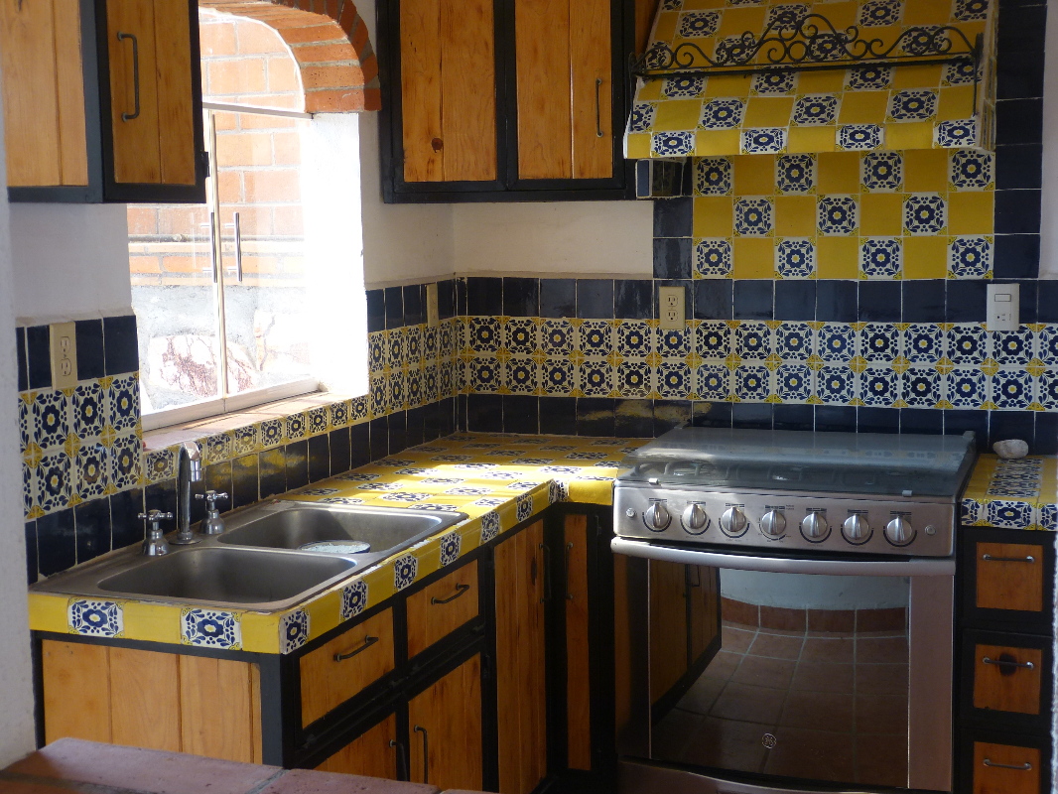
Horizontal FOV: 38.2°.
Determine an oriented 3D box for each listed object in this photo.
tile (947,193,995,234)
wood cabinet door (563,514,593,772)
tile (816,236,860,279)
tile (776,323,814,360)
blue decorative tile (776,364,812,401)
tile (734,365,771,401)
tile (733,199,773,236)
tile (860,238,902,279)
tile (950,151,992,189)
[{"bbox_3d":[1.095,-0.453,3.784,0.106,0.106,0.010,2,7,20],"label":"tile"},{"bbox_3d":[0.117,0.571,3.559,0.054,0.605,0.020,2,6,21],"label":"wood cabinet door"},{"bbox_3d":[0.780,-0.348,3.851,0.105,0.105,0.008,2,7,21],"label":"tile"},{"bbox_3d":[0.694,-0.144,3.986,0.106,0.106,0.010,2,6,21],"label":"tile"},{"bbox_3d":[0.692,-0.038,3.986,0.104,0.104,0.010,2,7,20],"label":"blue decorative tile"},{"bbox_3d":[0.590,-0.037,4.024,0.104,0.104,0.010,2,7,20],"label":"tile"},{"bbox_3d":[0.590,-0.471,3.990,0.106,0.106,0.010,2,6,21],"label":"tile"},{"bbox_3d":[0.895,-0.353,3.886,0.106,0.106,0.010,2,6,21],"label":"tile"},{"bbox_3d":[1.097,-0.564,3.785,0.106,0.106,0.010,2,6,21],"label":"tile"}]

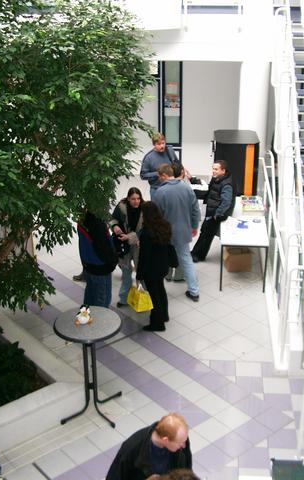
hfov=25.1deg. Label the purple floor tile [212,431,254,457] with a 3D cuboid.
[{"bbox_3d":[0.812,2.058,6.863,0.302,0.010,0.302,-19,30,-35],"label":"purple floor tile"}]

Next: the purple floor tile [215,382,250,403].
[{"bbox_3d":[0.880,1.693,7.531,0.300,0.010,0.300,-19,30,-36],"label":"purple floor tile"}]

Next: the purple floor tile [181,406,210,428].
[{"bbox_3d":[0.426,1.875,7.295,0.302,0.010,0.302,-19,30,-35],"label":"purple floor tile"}]

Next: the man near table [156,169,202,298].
[{"bbox_3d":[0.379,-0.097,9.572,0.580,1.770,0.580,-10,25,-19],"label":"man near table"}]

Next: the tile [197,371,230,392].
[{"bbox_3d":[0.702,1.621,7.862,0.302,0.010,0.302,-19,30,-35],"label":"tile"}]

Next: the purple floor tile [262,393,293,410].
[{"bbox_3d":[1.368,1.754,7.385,0.300,0.010,0.300,2,24,4],"label":"purple floor tile"}]

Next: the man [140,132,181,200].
[{"bbox_3d":[0.136,-0.851,11.172,0.600,1.830,0.400,-9,26,-20],"label":"man"}]

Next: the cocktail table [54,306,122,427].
[{"bbox_3d":[-0.628,1.342,7.179,0.710,1.090,0.710,-1,24,0],"label":"cocktail table"}]

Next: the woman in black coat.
[{"bbox_3d":[0.053,0.323,8.536,0.500,1.710,0.380,-17,28,-33],"label":"woman in black coat"}]

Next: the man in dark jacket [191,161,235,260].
[{"bbox_3d":[0.936,-0.443,10.456,0.620,1.660,0.520,-8,25,-16],"label":"man in dark jacket"}]

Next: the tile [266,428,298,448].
[{"bbox_3d":[1.322,2.022,6.957,0.300,0.015,0.300,2,24,5],"label":"tile"}]

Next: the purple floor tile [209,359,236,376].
[{"bbox_3d":[0.837,1.515,8.098,0.302,0.010,0.302,1,24,5],"label":"purple floor tile"}]

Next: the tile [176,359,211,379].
[{"bbox_3d":[0.509,1.530,8.078,0.302,0.010,0.302,-19,30,-35],"label":"tile"}]

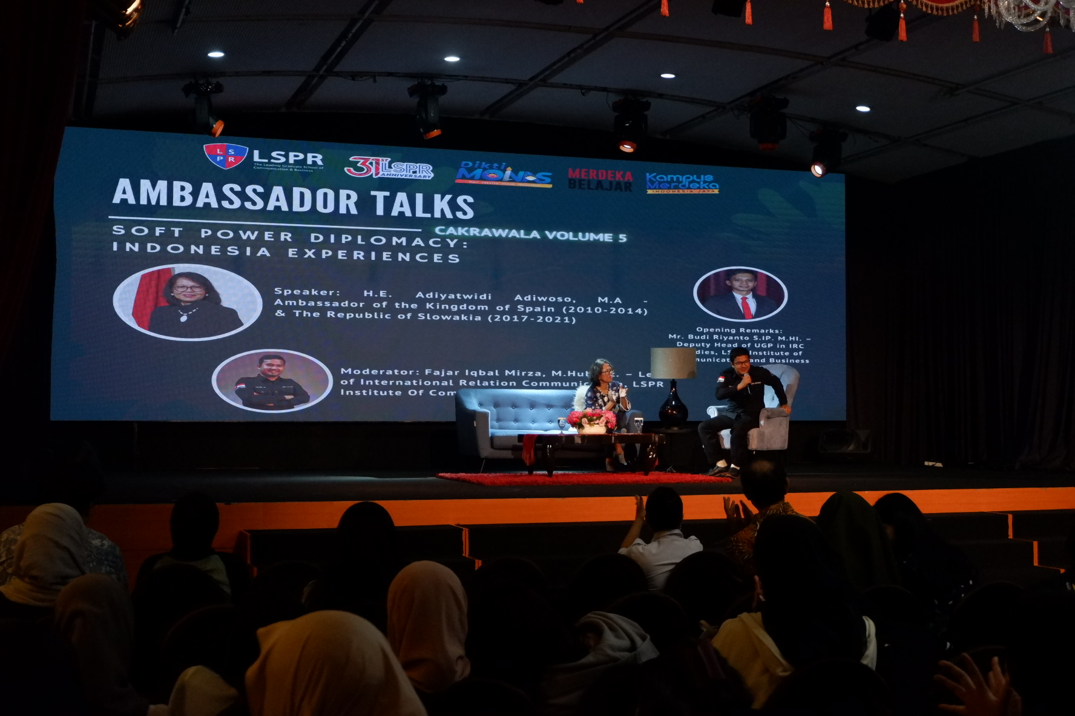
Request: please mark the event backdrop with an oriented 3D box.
[{"bbox_3d":[-0.612,-0.835,16.657,9.534,3.132,0.119,1,-2,-18],"label":"event backdrop"}]

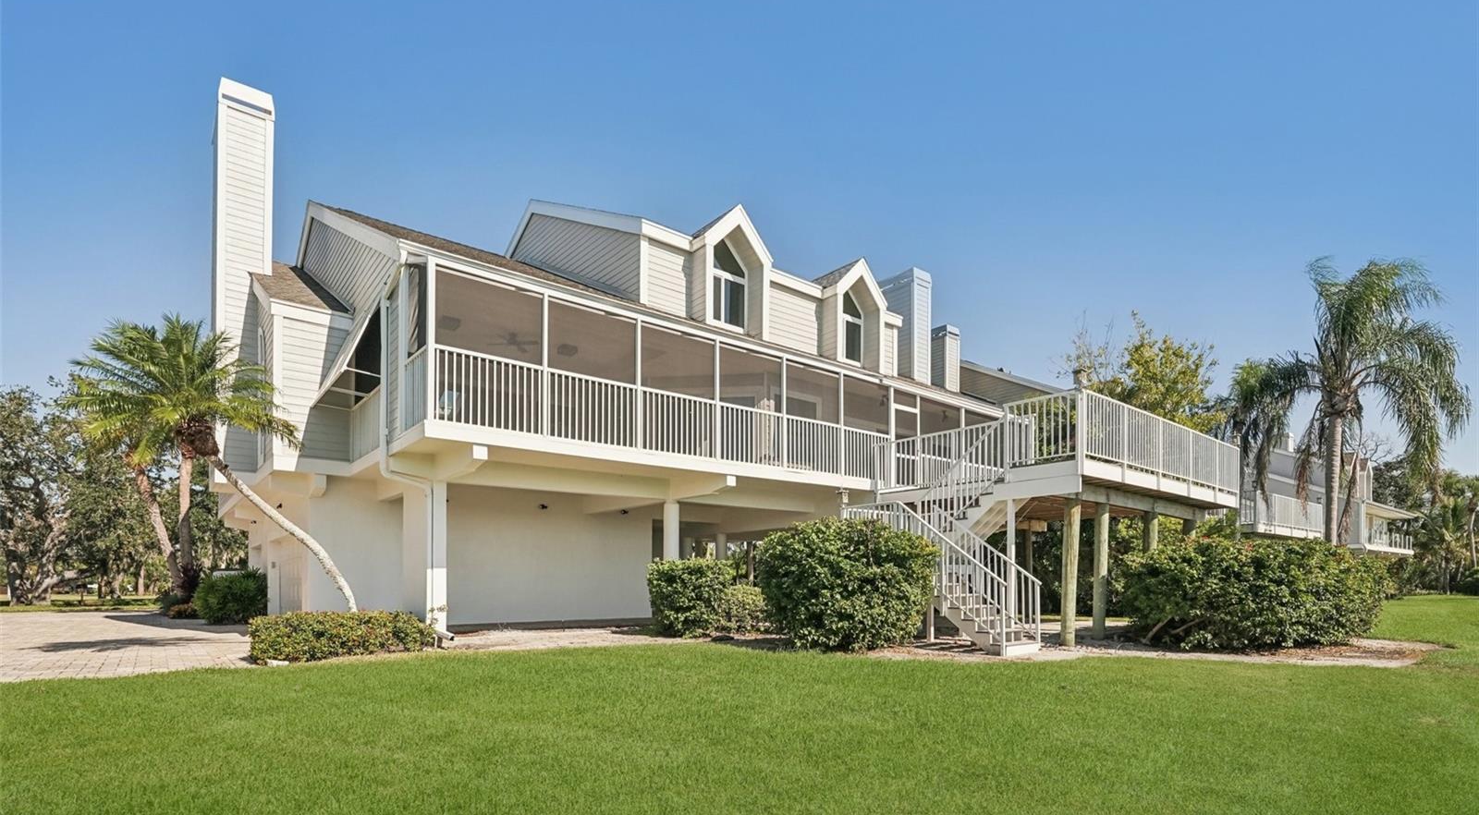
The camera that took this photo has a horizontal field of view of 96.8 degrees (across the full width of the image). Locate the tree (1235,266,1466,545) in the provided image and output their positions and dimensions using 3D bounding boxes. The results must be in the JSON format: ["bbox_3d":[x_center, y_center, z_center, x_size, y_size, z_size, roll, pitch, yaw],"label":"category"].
[{"bbox_3d":[16.047,0.608,17.300,5.100,8.700,4.900,8,-12,-40],"label":"tree"}]

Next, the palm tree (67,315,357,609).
[{"bbox_3d":[-9.750,1.115,12.200,4.400,5.300,3.800,8,-12,-40],"label":"palm tree"}]

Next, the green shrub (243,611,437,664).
[{"bbox_3d":[-5.815,3.357,9.600,2.300,0.600,1.000,8,-12,-40],"label":"green shrub"}]

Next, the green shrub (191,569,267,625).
[{"bbox_3d":[-11.851,4.410,15.300,1.500,1.250,1.450,8,-12,-40],"label":"green shrub"}]

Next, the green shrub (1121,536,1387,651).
[{"bbox_3d":[10.387,3.689,13.200,3.700,2.000,3.800,8,-12,-40],"label":"green shrub"}]

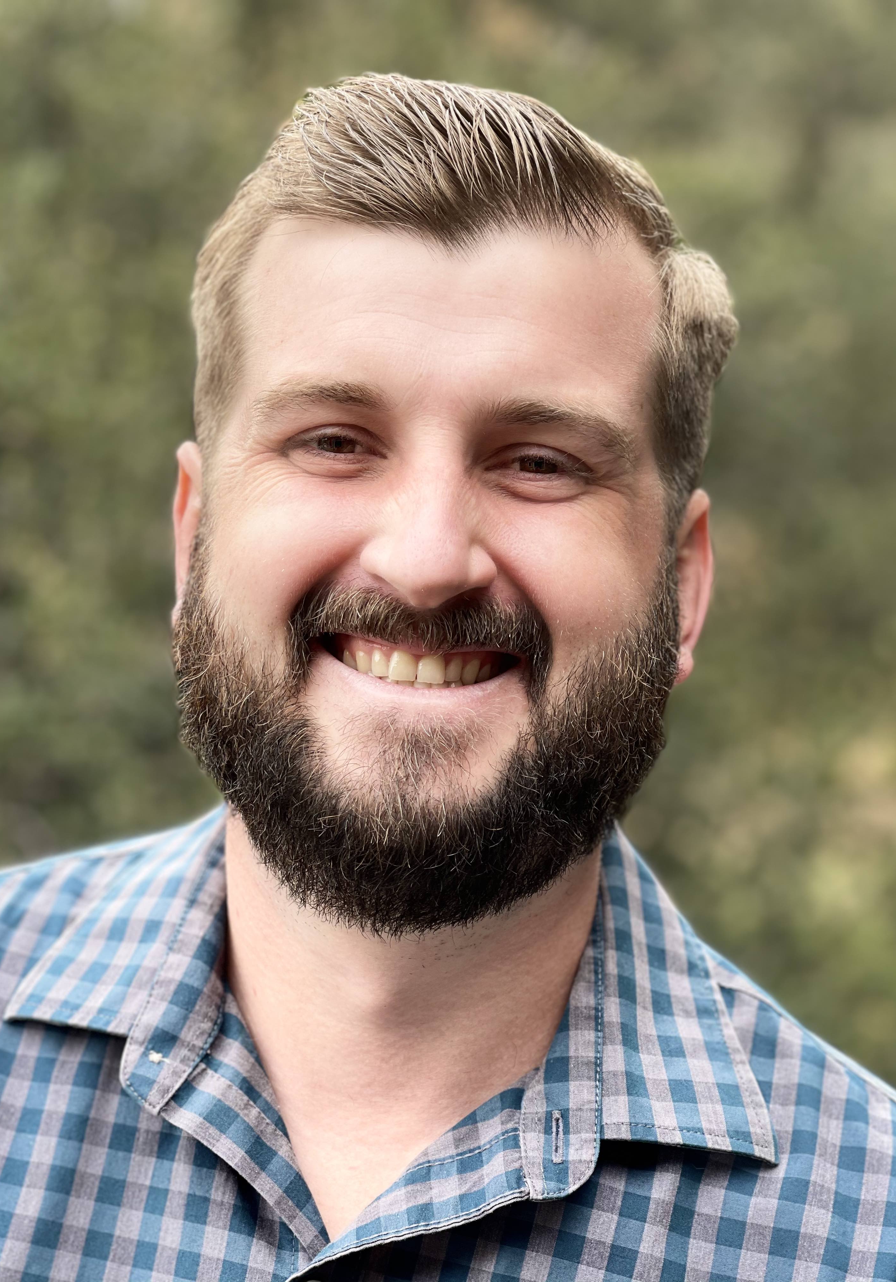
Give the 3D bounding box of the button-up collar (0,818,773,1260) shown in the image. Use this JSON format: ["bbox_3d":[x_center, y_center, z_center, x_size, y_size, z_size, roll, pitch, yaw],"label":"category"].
[{"bbox_3d":[-0.016,0.133,0.876,0.272,0.169,0.151,5,-2,2],"label":"button-up collar"}]

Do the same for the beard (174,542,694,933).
[{"bbox_3d":[-0.011,0.026,0.778,0.172,0.137,0.110,5,-3,0],"label":"beard"}]

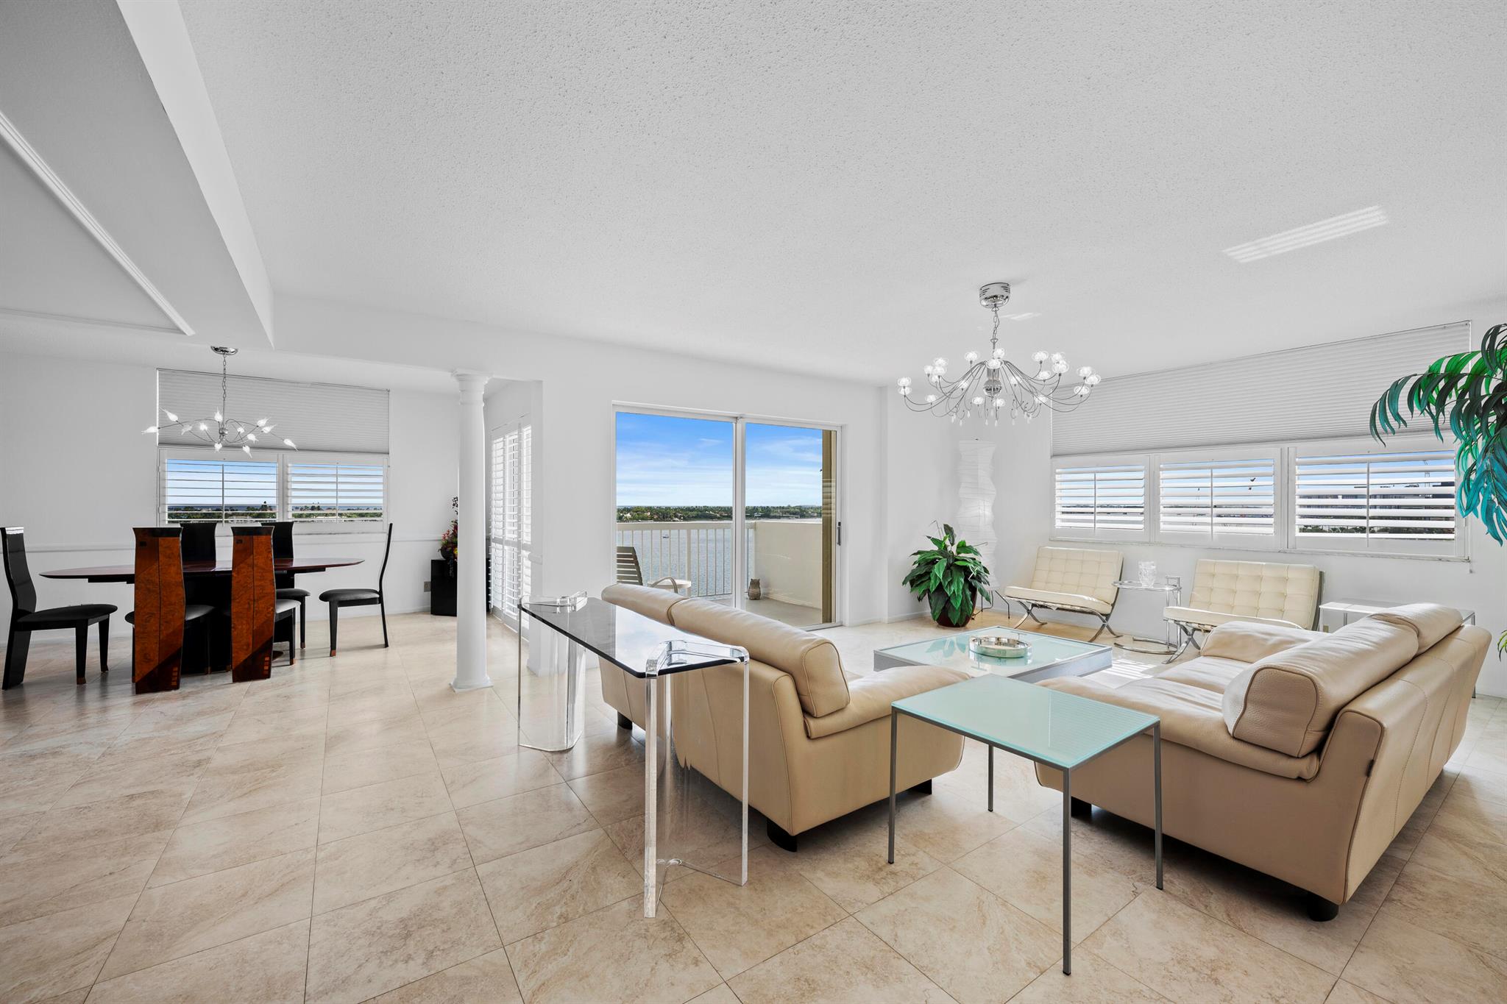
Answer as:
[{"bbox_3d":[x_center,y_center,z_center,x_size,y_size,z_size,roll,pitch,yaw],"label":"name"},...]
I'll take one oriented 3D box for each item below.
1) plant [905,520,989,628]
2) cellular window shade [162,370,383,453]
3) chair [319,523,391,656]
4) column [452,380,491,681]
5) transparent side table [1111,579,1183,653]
[{"bbox_3d":[2.060,0.752,6.111,0.860,1.050,0.880,0,0,-35],"label":"plant"},{"bbox_3d":[-4.839,-0.891,6.049,1.830,0.710,0.060,0,0,-35],"label":"cellular window shade"},{"bbox_3d":[-3.460,0.734,5.109,0.510,1.090,0.460,0,0,-35],"label":"chair"},{"bbox_3d":[-1.928,0.186,4.024,0.220,2.130,0.220,0,0,-35],"label":"column"},{"bbox_3d":[3.446,0.972,5.128,0.510,0.620,0.510,0,0,-35],"label":"transparent side table"}]

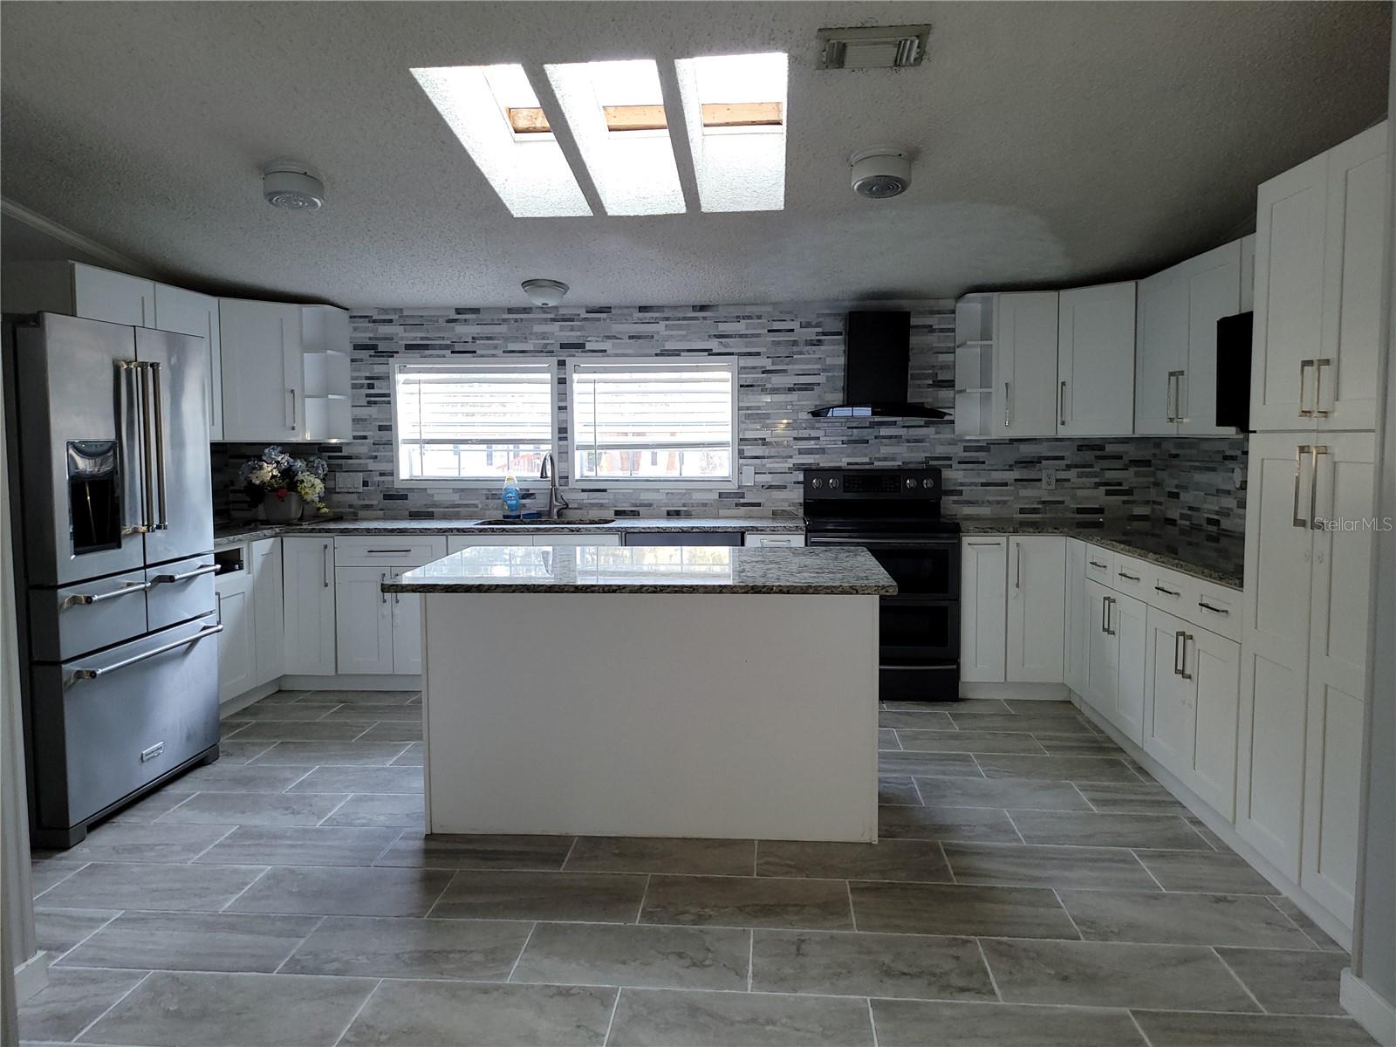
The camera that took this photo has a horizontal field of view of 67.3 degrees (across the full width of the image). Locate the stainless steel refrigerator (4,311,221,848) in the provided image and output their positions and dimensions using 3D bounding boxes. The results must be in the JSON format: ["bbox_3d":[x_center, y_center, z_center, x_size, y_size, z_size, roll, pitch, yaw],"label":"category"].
[{"bbox_3d":[-2.480,0.164,3.990,0.894,1.796,0.965,0,5,5],"label":"stainless steel refrigerator"}]

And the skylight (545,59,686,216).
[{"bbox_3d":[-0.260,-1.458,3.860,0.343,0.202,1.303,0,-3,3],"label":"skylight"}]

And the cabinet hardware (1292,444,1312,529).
[{"bbox_3d":[1.664,-0.098,2.891,0.033,0.226,0.013,0,5,5],"label":"cabinet hardware"}]

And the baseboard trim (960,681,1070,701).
[{"bbox_3d":[1.620,0.853,5.398,0.535,0.107,0.017,0,5,5],"label":"baseboard trim"}]

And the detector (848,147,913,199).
[{"bbox_3d":[0.671,-1.282,3.842,0.224,0.104,0.224,0,-4,5],"label":"detector"}]

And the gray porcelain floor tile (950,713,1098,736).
[{"bbox_3d":[1.518,0.945,4.938,0.612,0.010,0.321,0,5,5],"label":"gray porcelain floor tile"}]

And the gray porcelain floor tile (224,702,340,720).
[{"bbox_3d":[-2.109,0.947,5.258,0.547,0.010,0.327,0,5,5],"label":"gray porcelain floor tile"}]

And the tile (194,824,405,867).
[{"bbox_3d":[-1.341,1.099,3.562,0.612,0.012,0.328,0,5,5],"label":"tile"}]

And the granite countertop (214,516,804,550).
[{"bbox_3d":[-1.159,0.057,5.270,3.394,0.036,1.768,0,5,5],"label":"granite countertop"}]

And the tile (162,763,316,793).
[{"bbox_3d":[-1.871,1.019,4.188,0.601,0.010,0.322,0,5,5],"label":"tile"}]

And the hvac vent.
[{"bbox_3d":[0.490,-1.330,2.957,0.302,0.025,0.236,0,-2,5],"label":"hvac vent"}]

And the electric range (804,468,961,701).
[{"bbox_3d":[0.958,0.301,5.605,0.768,1.150,0.680,0,5,5],"label":"electric range"}]

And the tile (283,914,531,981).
[{"bbox_3d":[-0.774,1.152,2.833,0.610,0.010,0.327,0,5,5],"label":"tile"}]

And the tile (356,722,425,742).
[{"bbox_3d":[-1.221,0.962,4.781,0.601,0.010,0.322,0,5,5],"label":"tile"}]

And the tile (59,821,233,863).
[{"bbox_3d":[-1.915,1.077,3.542,0.601,0.010,0.322,0,5,5],"label":"tile"}]

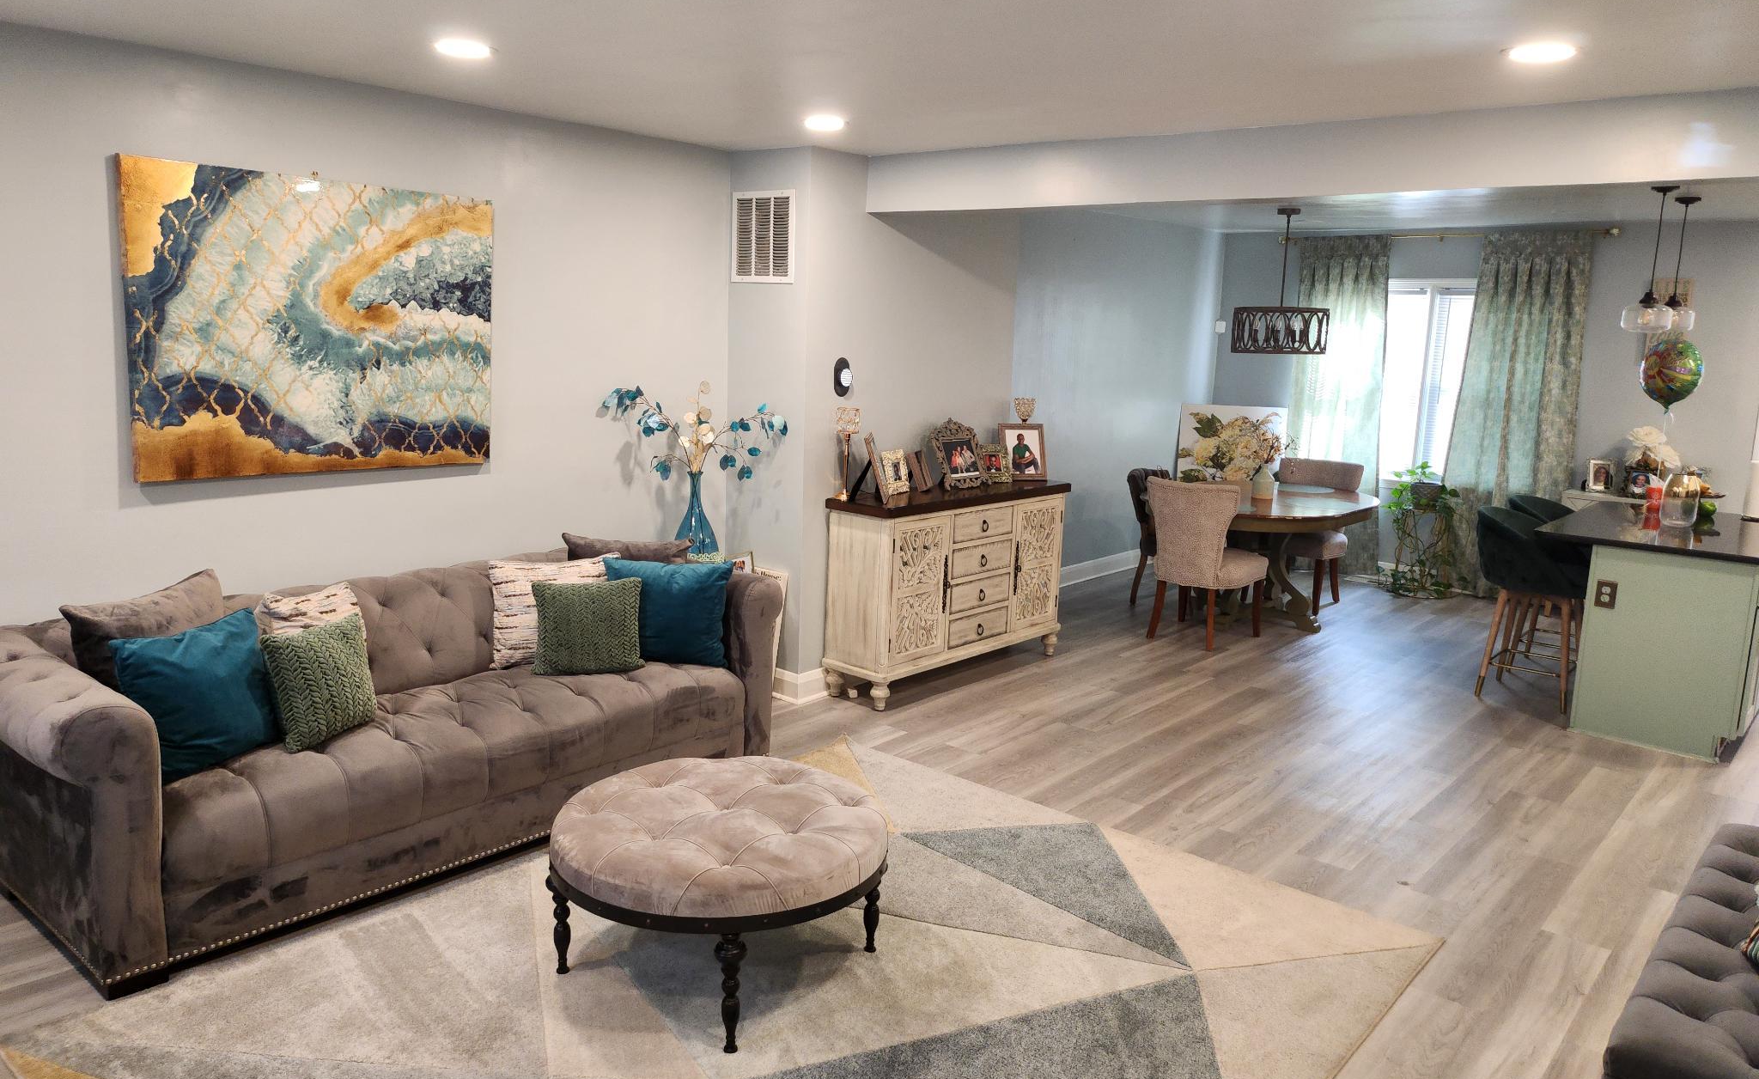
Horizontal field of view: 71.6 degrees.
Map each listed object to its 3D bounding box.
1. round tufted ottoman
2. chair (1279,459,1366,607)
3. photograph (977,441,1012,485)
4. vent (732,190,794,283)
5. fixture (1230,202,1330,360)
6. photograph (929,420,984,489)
[{"bbox_3d":[-0.425,0.934,3.286,0.900,0.440,0.900,2,10,0],"label":"round tufted ottoman"},{"bbox_3d":[2.788,-0.040,8.110,0.550,0.930,0.660,10,13,39],"label":"chair"},{"bbox_3d":[0.631,-0.406,6.628,0.165,0.210,0.040,-3,-6,-27],"label":"photograph"},{"bbox_3d":[-0.516,-1.348,5.439,0.400,0.398,0.020,10,13,39],"label":"vent"},{"bbox_3d":[2.365,-1.511,7.161,0.570,0.840,0.570,10,13,39],"label":"fixture"},{"bbox_3d":[0.405,-0.448,6.388,0.045,0.380,0.385,-17,-5,41],"label":"photograph"}]

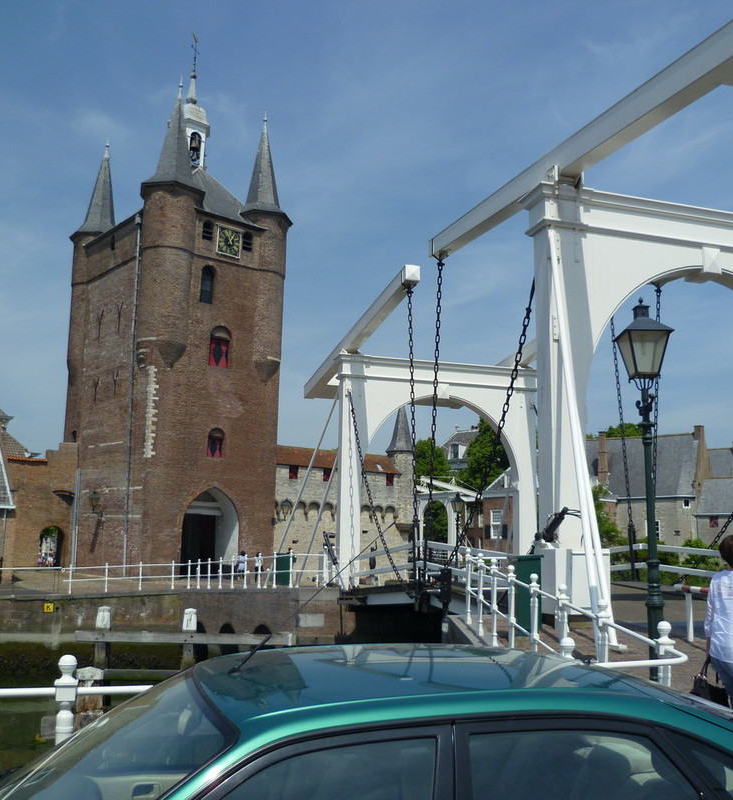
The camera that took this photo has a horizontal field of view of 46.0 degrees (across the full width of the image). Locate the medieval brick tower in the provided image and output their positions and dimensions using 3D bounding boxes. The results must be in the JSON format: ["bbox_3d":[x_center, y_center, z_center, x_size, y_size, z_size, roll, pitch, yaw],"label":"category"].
[{"bbox_3d":[-11.952,-5.767,53.686,9.200,32.500,13.000,8,-11,-39],"label":"medieval brick tower"}]

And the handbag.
[{"bbox_3d":[2.292,1.902,5.750,0.160,0.360,0.330,-6,-11,39],"label":"handbag"}]

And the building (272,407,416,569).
[{"bbox_3d":[-3.193,5.839,56.382,11.300,10.600,6.000,8,-11,-39],"label":"building"}]

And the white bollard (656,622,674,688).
[{"bbox_3d":[1.666,1.789,4.771,0.115,1.100,0.115,4,-9,-18],"label":"white bollard"}]

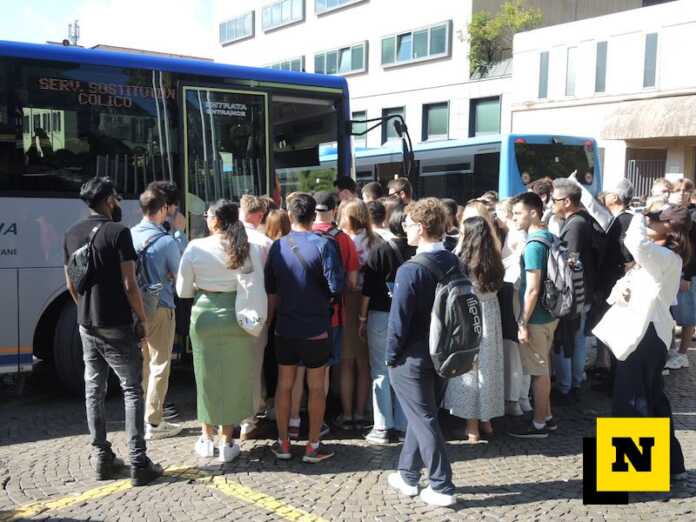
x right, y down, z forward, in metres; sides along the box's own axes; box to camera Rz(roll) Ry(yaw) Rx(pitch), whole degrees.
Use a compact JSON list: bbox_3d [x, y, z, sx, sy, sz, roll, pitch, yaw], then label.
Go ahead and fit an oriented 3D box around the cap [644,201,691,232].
[{"bbox_3d":[1.966,-0.274,4.700,0.270,0.150,0.180,1,5,6],"label":"cap"}]

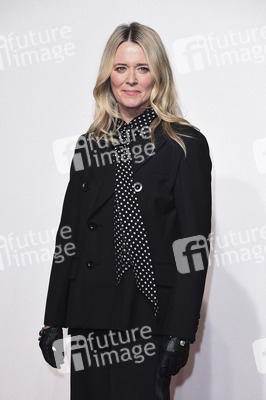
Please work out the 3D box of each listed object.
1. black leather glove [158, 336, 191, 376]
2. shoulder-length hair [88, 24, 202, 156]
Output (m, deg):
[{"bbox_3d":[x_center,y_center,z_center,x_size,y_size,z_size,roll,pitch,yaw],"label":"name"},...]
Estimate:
[{"bbox_3d":[0.113,0.411,4.420,0.088,0.130,0.090,14,-5,-17],"label":"black leather glove"},{"bbox_3d":[0.027,-0.323,4.800,0.315,0.380,0.250,0,3,7],"label":"shoulder-length hair"}]

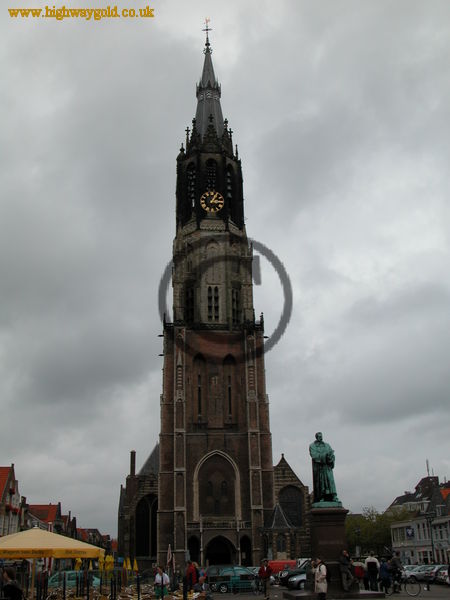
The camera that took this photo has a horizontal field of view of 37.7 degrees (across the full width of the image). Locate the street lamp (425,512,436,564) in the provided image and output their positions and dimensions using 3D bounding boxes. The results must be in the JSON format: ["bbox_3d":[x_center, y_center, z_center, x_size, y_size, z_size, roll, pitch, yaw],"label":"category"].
[{"bbox_3d":[18.792,22.367,59.800,0.500,5.849,0.900,-1,-22,0],"label":"street lamp"}]

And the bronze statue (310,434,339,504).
[{"bbox_3d":[4.862,8.056,31.400,1.380,3.461,1.250,1,-22,-7],"label":"bronze statue"}]

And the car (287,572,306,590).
[{"bbox_3d":[5.631,16.573,39.633,4.000,1.440,1.700,-4,-22,7],"label":"car"}]

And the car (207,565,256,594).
[{"bbox_3d":[0.709,16.315,38.573,3.900,1.480,1.680,-11,-24,23],"label":"car"}]

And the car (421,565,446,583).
[{"bbox_3d":[16.899,22.049,52.951,1.700,1.450,4.100,17,-28,-38],"label":"car"}]

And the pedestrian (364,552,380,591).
[{"bbox_3d":[7.227,13.322,32.327,0.580,1.770,0.420,0,-22,-3],"label":"pedestrian"}]

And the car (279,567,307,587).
[{"bbox_3d":[5.612,19.056,45.772,4.100,1.470,1.700,12,-25,-29],"label":"car"}]

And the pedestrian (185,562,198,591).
[{"bbox_3d":[-1.471,12.348,28.823,0.420,1.750,0.500,-9,-23,19],"label":"pedestrian"}]

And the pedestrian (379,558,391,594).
[{"bbox_3d":[7.890,13.676,32.599,0.520,1.620,0.400,-9,-23,19],"label":"pedestrian"}]

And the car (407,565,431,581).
[{"bbox_3d":[16.033,22.625,54.344,1.700,1.450,4.100,17,-28,-38],"label":"car"}]

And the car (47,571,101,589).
[{"bbox_3d":[-10.457,19.714,46.255,3.800,1.380,1.650,-3,-22,5],"label":"car"}]

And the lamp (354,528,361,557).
[{"bbox_3d":[13.421,25.552,66.850,0.500,4.600,0.500,-1,-22,0],"label":"lamp"}]

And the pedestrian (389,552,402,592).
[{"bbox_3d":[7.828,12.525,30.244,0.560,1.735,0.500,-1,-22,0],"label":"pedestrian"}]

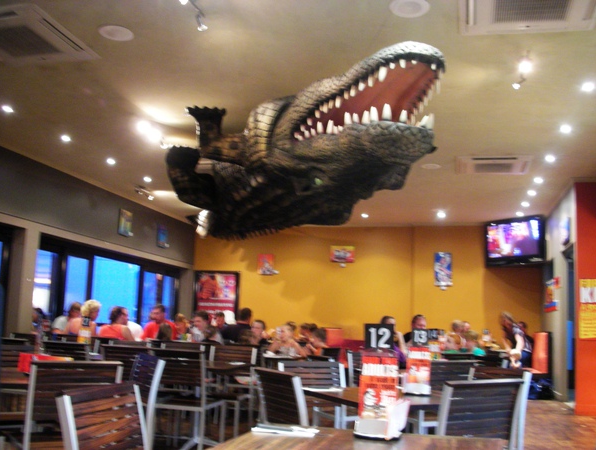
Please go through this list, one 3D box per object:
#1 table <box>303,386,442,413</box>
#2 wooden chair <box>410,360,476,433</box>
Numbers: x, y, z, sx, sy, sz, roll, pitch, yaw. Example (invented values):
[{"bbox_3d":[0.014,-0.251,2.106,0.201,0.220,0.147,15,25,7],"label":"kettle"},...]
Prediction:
[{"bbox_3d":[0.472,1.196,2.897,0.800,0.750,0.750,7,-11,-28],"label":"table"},{"bbox_3d":[1.085,1.524,4.833,0.440,0.850,0.530,6,-10,-14],"label":"wooden chair"}]

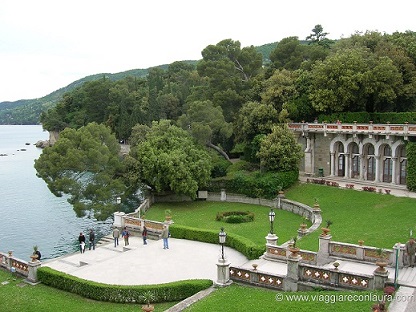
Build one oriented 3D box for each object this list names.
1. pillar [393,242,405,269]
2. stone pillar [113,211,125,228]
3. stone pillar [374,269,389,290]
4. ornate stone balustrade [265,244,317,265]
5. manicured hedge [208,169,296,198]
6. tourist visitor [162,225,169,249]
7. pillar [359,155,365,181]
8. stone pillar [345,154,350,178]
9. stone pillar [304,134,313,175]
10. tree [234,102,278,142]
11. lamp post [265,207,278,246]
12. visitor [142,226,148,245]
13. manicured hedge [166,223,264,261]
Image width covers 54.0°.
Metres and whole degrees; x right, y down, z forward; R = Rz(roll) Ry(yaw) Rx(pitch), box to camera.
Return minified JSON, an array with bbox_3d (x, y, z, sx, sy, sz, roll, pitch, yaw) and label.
[{"bbox_3d":[12.577,6.514,26.783,0.800,1.564,0.800,2,5,27],"label":"pillar"},{"bbox_3d":[-8.073,5.792,36.940,0.960,1.479,0.960,3,6,35],"label":"stone pillar"},{"bbox_3d":[9.349,6.705,21.961,0.614,0.921,0.614,3,5,30],"label":"stone pillar"},{"bbox_3d":[6.165,7.434,30.447,3.762,1.030,0.416,3,5,30],"label":"ornate stone balustrade"},{"bbox_3d":[5.955,3.665,54.234,11.484,2.871,3.960,0,5,-3],"label":"manicured hedge"},{"bbox_3d":[-3.468,6.704,33.438,0.560,1.820,0.420,-1,5,-12],"label":"tourist visitor"},{"bbox_3d":[20.246,1.553,53.637,0.495,3.301,0.495,-4,6,-37],"label":"pillar"},{"bbox_3d":[18.583,1.401,54.371,0.600,3.158,0.600,-4,6,-37],"label":"stone pillar"},{"bbox_3d":[13.884,-0.197,56.679,0.900,5.566,0.800,-3,6,-33],"label":"stone pillar"},{"bbox_3d":[7.707,-3.744,65.254,7.227,9.900,6.930,0,5,0],"label":"tree"},{"bbox_3d":[5.076,5.931,32.805,0.950,3.400,0.950,2,5,24],"label":"lamp post"},{"bbox_3d":[-5.363,6.818,34.991,0.400,1.607,0.480,3,6,32],"label":"visitor"},{"bbox_3d":[0.489,7.249,35.140,10.255,0.841,2.082,4,6,43],"label":"manicured hedge"}]

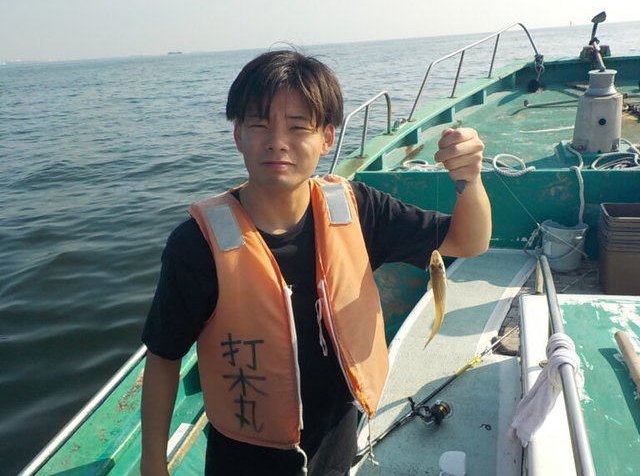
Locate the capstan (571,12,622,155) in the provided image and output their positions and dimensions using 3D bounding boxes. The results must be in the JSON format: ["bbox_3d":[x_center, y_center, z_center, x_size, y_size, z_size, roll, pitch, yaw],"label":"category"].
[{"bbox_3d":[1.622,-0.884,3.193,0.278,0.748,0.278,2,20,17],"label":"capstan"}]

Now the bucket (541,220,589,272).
[{"bbox_3d":[1.290,0.043,2.899,0.243,0.226,0.243,2,20,17],"label":"bucket"}]

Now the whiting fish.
[{"bbox_3d":[0.199,0.108,0.955,0.034,0.182,0.036,7,20,12],"label":"whiting fish"}]

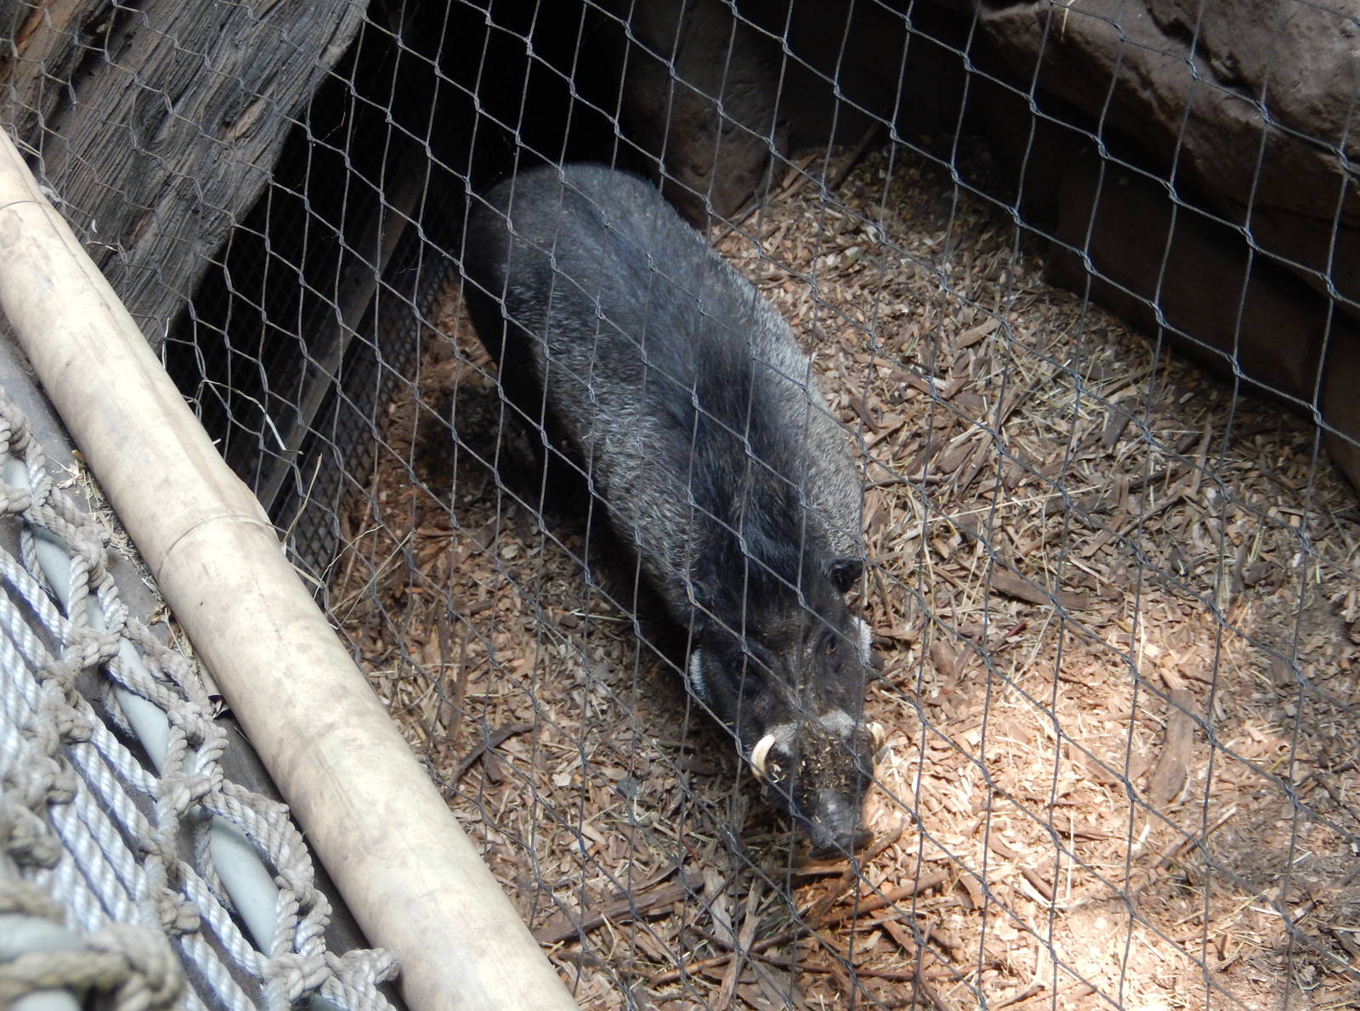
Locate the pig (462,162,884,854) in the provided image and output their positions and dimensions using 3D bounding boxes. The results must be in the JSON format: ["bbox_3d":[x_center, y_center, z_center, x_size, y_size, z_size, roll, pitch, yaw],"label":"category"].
[{"bbox_3d":[0.007,-0.060,3.521,0.340,0.550,1.080,-12,37,-17],"label":"pig"}]

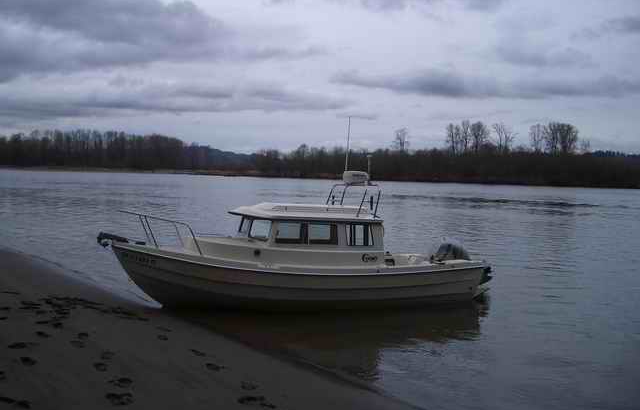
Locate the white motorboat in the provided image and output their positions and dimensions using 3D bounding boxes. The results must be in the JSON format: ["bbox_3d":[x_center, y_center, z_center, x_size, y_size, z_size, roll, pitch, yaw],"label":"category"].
[{"bbox_3d":[-0.165,0.698,13.408,8.400,2.780,2.550,1,3,-23],"label":"white motorboat"}]

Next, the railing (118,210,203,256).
[{"bbox_3d":[-3.082,0.523,12.191,1.380,0.790,1.500,1,3,-23],"label":"railing"}]

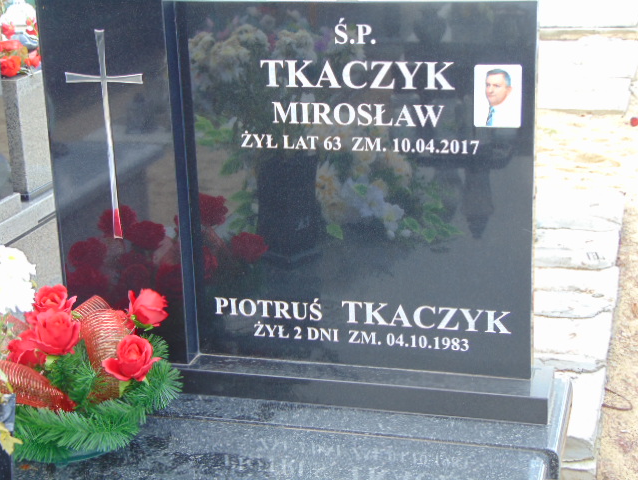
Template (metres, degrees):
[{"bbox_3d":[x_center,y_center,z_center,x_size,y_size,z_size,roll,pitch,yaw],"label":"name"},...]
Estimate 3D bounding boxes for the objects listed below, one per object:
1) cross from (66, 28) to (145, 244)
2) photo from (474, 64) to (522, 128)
[{"bbox_3d":[-0.422,-0.206,2.633,0.166,0.430,0.008,3,19,15],"label":"cross"},{"bbox_3d":[0.336,-0.269,2.467,0.089,0.122,0.006,3,19,15],"label":"photo"}]

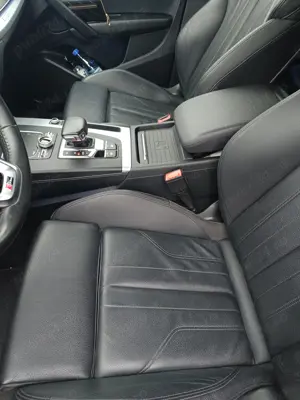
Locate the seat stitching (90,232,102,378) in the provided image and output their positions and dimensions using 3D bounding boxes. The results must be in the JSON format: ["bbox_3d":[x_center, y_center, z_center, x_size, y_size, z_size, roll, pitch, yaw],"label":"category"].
[{"bbox_3d":[-0.112,0.194,0.590,0.014,0.012,0.318,6,46,-12],"label":"seat stitching"}]

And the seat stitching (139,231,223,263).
[{"bbox_3d":[0.079,0.123,0.720,0.224,0.014,0.081,6,46,-12],"label":"seat stitching"}]

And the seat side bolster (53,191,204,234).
[{"bbox_3d":[-0.043,0.043,0.740,0.409,0.098,0.093,6,46,-12],"label":"seat side bolster"}]

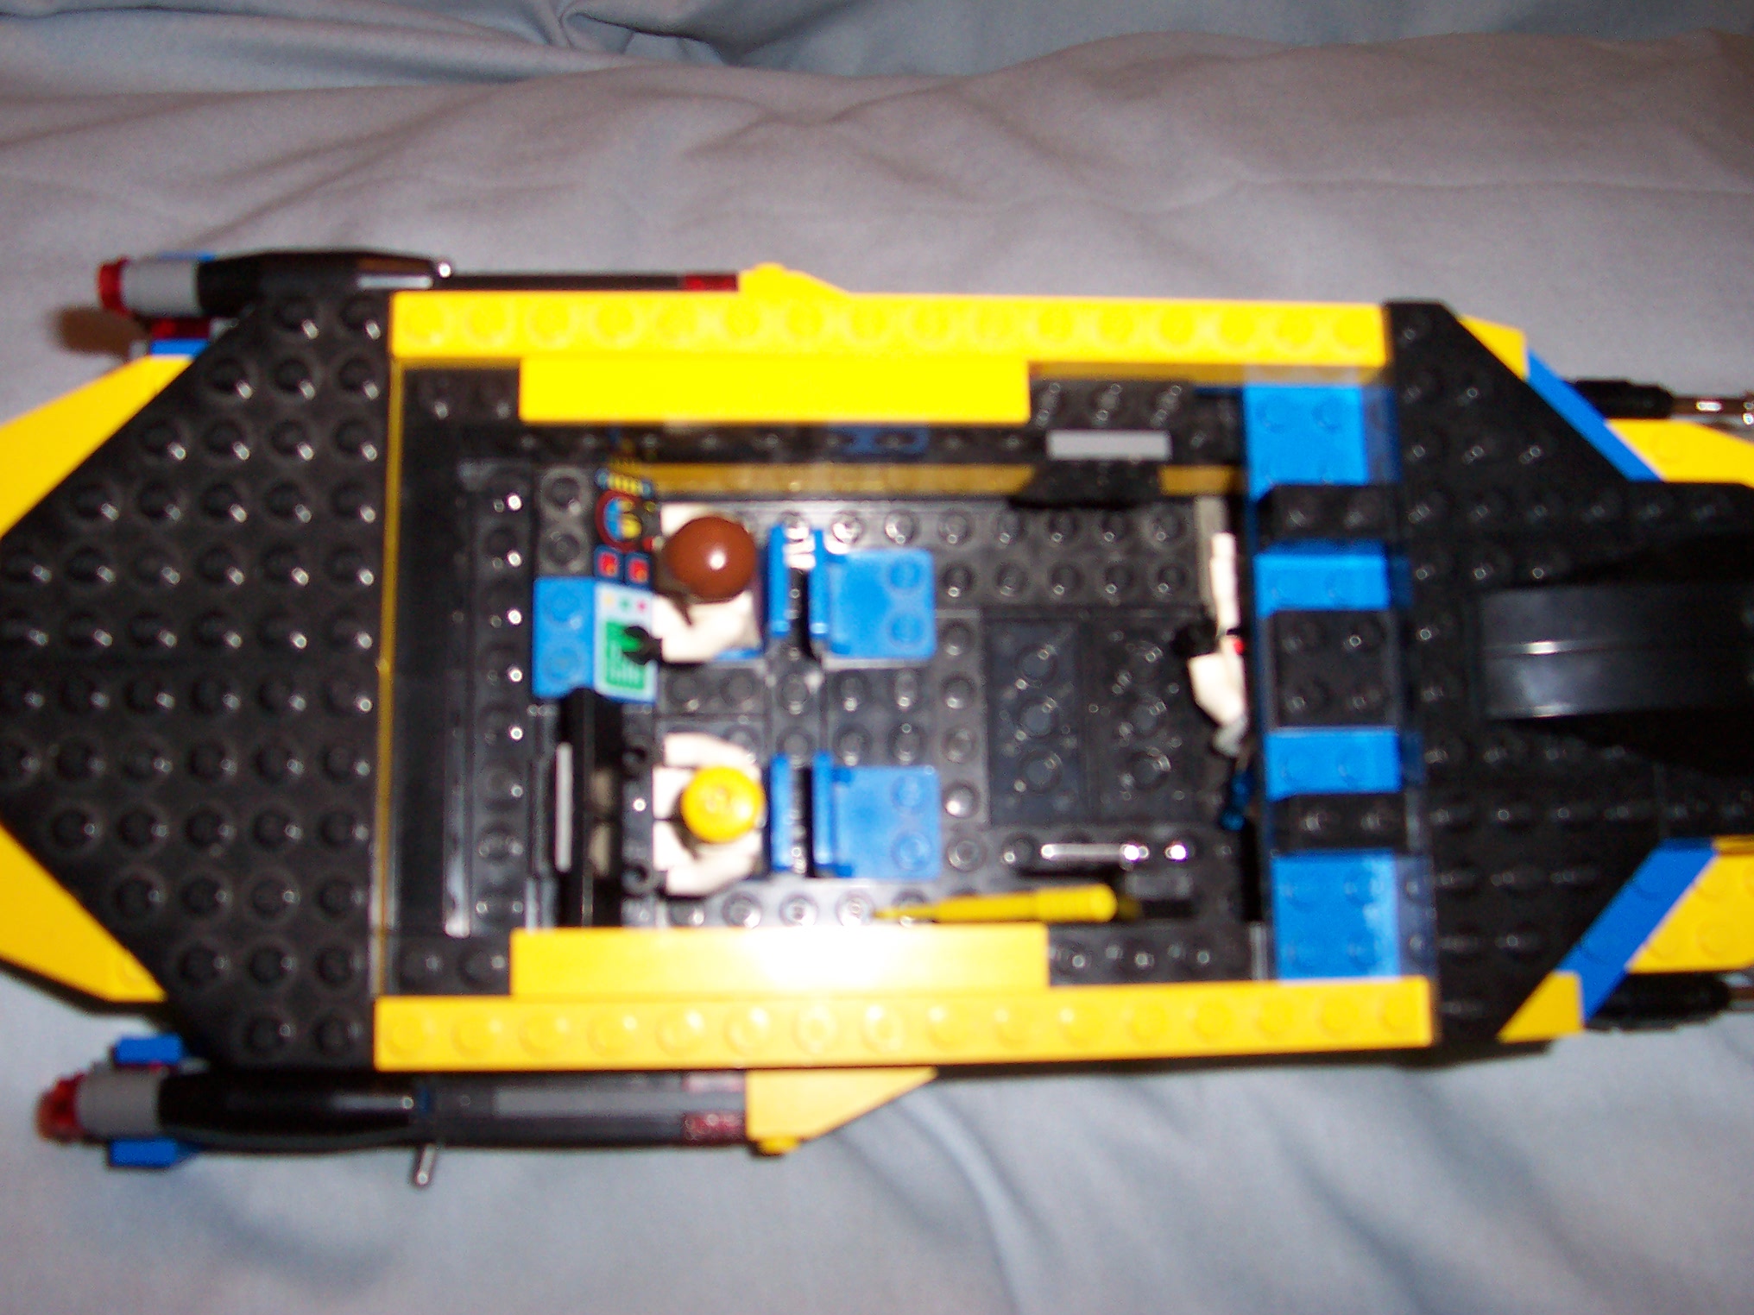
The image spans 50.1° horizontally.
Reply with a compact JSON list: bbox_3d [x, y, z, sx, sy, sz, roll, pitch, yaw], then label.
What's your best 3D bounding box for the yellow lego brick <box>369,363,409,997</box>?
[{"bbox_3d":[-0.064,0.002,0.233,0.008,0.010,0.080,0,80,-5],"label":"yellow lego brick"}]

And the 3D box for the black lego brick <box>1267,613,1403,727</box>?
[{"bbox_3d":[0.059,0.001,0.243,0.016,0.005,0.016,0,80,-5],"label":"black lego brick"}]

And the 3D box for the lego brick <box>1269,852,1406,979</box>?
[{"bbox_3d":[0.059,0.034,0.243,0.016,0.005,0.016,0,80,-5],"label":"lego brick"}]

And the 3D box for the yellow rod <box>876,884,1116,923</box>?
[{"bbox_3d":[0.016,0.035,0.262,0.034,0.005,0.005,-2,80,-5],"label":"yellow rod"}]

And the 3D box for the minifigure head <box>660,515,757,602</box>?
[{"bbox_3d":[-0.021,-0.013,0.240,0.012,0.012,0.011,0,80,-5],"label":"minifigure head"}]

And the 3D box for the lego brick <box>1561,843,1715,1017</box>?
[{"bbox_3d":[0.098,0.036,0.246,0.028,0.005,0.027,0,80,-5],"label":"lego brick"}]

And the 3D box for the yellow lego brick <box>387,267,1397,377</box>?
[{"bbox_3d":[0.003,-0.042,0.246,0.128,0.011,0.008,0,80,-5],"label":"yellow lego brick"}]

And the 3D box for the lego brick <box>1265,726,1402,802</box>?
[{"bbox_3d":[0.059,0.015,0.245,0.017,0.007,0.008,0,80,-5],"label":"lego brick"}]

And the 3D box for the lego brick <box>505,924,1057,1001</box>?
[{"bbox_3d":[-0.012,0.037,0.228,0.064,0.003,0.008,0,80,-5],"label":"lego brick"}]

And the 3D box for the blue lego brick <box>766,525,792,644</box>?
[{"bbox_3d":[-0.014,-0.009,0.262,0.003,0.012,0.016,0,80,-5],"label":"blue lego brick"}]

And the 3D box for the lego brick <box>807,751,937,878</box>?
[{"bbox_3d":[0.000,0.023,0.260,0.018,0.017,0.016,0,80,-5],"label":"lego brick"}]

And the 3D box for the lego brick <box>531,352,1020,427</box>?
[{"bbox_3d":[-0.013,-0.034,0.241,0.064,0.003,0.008,0,80,-5],"label":"lego brick"}]

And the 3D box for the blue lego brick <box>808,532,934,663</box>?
[{"bbox_3d":[-0.001,-0.009,0.266,0.018,0.017,0.016,0,80,-5],"label":"blue lego brick"}]

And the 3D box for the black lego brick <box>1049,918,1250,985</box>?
[{"bbox_3d":[0.035,0.038,0.239,0.029,0.009,0.008,0,80,-5],"label":"black lego brick"}]

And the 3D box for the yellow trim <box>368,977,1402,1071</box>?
[{"bbox_3d":[0.004,0.045,0.227,0.128,0.011,0.008,0,80,-5],"label":"yellow trim"}]

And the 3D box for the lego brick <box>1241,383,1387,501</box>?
[{"bbox_3d":[0.058,-0.029,0.254,0.016,0.005,0.016,0,80,-5],"label":"lego brick"}]

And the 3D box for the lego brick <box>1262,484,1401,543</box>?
[{"bbox_3d":[0.059,-0.018,0.246,0.016,0.009,0.008,0,80,-5],"label":"lego brick"}]

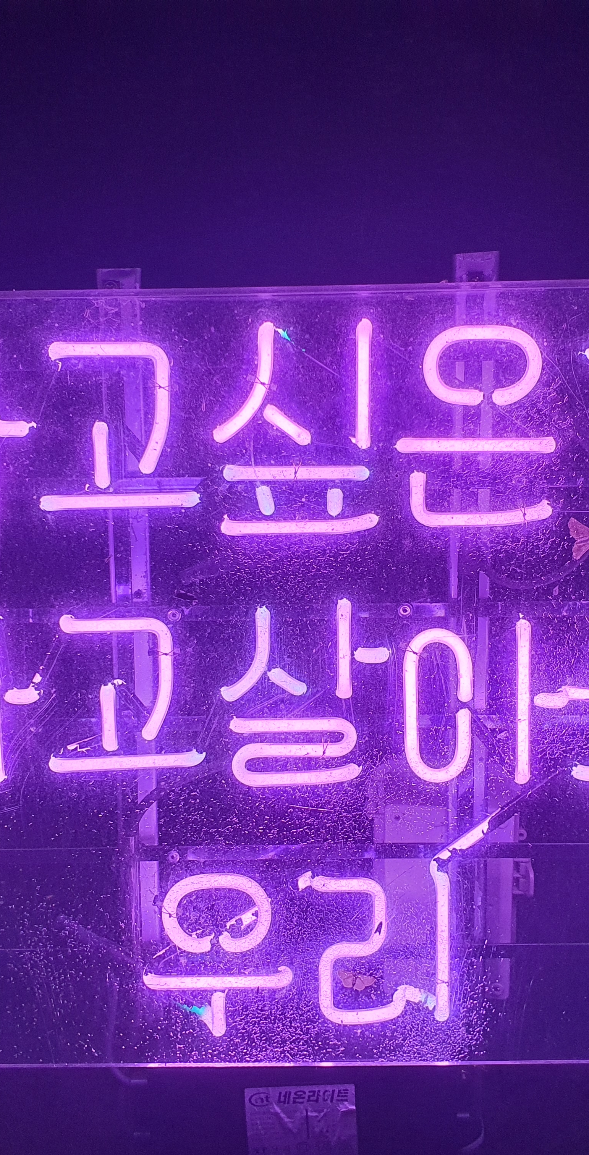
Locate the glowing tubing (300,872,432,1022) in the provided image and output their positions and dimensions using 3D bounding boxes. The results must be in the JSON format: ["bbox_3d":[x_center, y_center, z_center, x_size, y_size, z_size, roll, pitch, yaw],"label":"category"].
[{"bbox_3d":[0.056,0.292,0.907,0.100,0.124,0.016,-1,10,1],"label":"glowing tubing"}]

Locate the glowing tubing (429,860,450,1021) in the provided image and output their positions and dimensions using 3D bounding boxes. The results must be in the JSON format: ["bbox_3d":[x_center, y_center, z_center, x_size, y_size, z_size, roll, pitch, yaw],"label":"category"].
[{"bbox_3d":[0.113,0.284,0.901,0.016,0.131,0.015,-1,9,1],"label":"glowing tubing"}]

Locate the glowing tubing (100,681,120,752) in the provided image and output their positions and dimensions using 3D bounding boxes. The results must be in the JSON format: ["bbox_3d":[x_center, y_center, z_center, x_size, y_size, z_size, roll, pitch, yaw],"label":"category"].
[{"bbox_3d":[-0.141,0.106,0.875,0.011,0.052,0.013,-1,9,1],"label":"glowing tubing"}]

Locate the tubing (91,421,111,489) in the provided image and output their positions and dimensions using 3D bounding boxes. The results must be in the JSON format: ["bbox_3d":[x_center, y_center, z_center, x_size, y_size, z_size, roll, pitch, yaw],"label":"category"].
[{"bbox_3d":[-0.141,-0.089,0.844,0.011,0.050,0.011,-1,10,1],"label":"tubing"}]

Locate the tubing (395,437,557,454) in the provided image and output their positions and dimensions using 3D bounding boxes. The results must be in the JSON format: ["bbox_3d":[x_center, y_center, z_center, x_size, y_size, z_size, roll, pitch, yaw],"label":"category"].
[{"bbox_3d":[0.132,-0.096,0.838,0.116,0.011,0.011,0,10,1],"label":"tubing"}]

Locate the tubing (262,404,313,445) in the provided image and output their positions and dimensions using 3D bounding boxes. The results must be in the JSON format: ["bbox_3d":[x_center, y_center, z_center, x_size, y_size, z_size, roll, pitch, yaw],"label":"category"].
[{"bbox_3d":[-0.006,-0.119,0.906,0.046,0.012,0.014,39,8,-6],"label":"tubing"}]

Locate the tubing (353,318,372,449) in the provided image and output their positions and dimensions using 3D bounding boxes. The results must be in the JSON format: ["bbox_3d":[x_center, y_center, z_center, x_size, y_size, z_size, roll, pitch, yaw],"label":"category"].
[{"bbox_3d":[0.053,-0.150,0.899,0.012,0.100,0.014,0,10,1],"label":"tubing"}]

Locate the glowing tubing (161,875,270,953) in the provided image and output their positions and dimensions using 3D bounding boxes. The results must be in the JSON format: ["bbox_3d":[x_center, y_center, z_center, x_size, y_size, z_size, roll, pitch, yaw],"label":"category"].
[{"bbox_3d":[-0.060,0.263,0.902,0.086,0.066,0.013,-1,10,1],"label":"glowing tubing"}]

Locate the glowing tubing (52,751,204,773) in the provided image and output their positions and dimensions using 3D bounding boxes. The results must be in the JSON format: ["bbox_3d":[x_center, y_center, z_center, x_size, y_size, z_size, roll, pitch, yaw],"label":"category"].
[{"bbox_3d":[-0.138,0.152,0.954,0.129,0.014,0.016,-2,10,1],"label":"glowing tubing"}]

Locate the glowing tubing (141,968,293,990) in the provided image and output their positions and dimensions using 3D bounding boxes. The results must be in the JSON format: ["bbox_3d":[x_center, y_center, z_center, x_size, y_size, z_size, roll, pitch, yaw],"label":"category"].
[{"bbox_3d":[-0.061,0.315,0.911,0.119,0.014,0.011,-3,10,1],"label":"glowing tubing"}]

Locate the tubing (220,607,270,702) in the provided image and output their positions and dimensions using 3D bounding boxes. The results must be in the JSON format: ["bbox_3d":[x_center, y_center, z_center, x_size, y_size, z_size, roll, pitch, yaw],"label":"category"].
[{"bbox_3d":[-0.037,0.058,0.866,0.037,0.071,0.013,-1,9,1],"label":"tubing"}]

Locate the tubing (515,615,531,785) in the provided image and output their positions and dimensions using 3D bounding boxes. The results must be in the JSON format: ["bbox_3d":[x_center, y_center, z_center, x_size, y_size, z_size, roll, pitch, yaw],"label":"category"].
[{"bbox_3d":[0.172,0.094,0.870,0.011,0.129,0.011,-1,10,1],"label":"tubing"}]

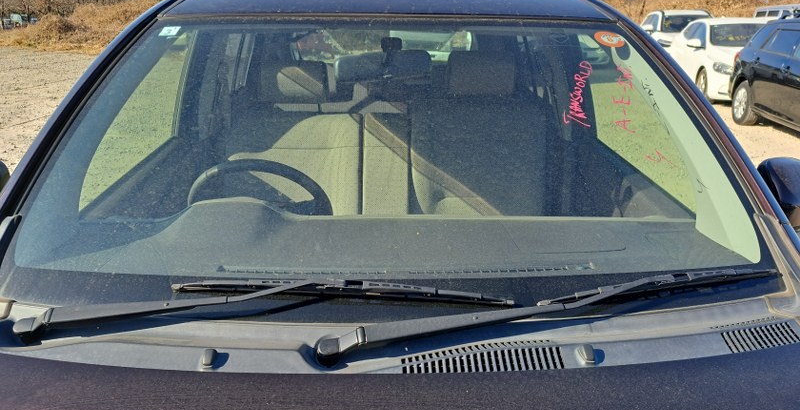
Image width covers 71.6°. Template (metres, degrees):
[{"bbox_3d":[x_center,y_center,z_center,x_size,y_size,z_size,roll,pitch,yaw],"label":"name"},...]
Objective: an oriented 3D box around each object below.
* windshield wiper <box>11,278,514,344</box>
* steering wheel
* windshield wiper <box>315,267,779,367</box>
[{"bbox_3d":[-0.202,0.157,0.834,0.755,0.075,0.090,0,19,-1],"label":"windshield wiper"},{"bbox_3d":[-0.357,0.046,1.429,0.370,0.370,0.110,1,40,0],"label":"steering wheel"},{"bbox_3d":[0.250,0.162,0.837,0.752,0.075,0.080,-3,19,-11],"label":"windshield wiper"}]

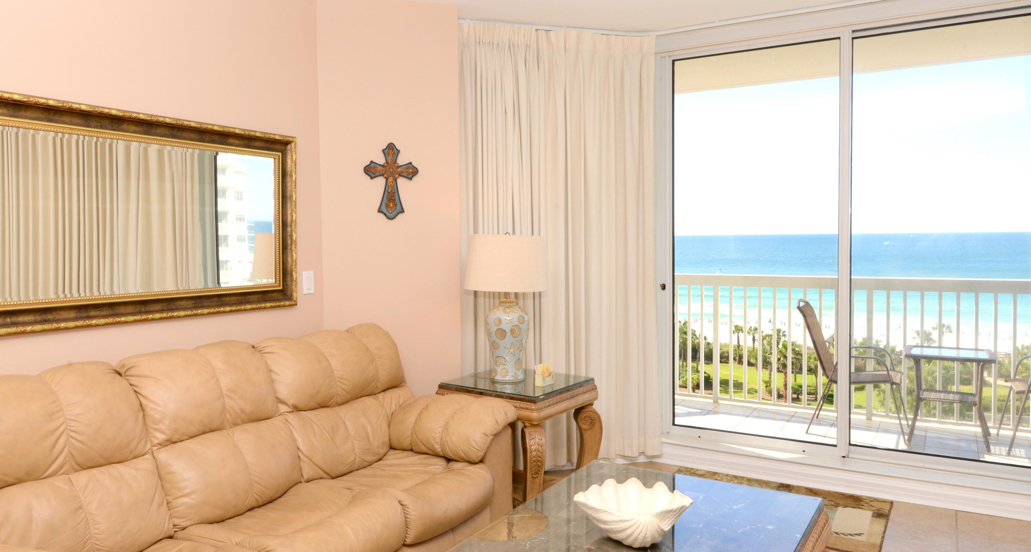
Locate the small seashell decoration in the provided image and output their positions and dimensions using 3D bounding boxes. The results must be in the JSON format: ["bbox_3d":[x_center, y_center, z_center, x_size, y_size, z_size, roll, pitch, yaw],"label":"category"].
[{"bbox_3d":[0.372,0.735,2.187,0.345,0.145,0.235,-1,3,-9],"label":"small seashell decoration"}]

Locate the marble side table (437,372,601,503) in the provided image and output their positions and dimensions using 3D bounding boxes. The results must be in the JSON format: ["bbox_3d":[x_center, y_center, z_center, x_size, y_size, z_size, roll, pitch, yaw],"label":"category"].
[{"bbox_3d":[0.019,0.873,3.539,0.644,0.681,0.598,1,4,36],"label":"marble side table"}]

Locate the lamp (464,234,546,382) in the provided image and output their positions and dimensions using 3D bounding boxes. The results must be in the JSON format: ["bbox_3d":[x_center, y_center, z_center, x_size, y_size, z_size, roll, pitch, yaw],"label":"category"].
[{"bbox_3d":[-0.045,0.157,3.521,0.419,0.753,0.419,-1,3,-1],"label":"lamp"}]

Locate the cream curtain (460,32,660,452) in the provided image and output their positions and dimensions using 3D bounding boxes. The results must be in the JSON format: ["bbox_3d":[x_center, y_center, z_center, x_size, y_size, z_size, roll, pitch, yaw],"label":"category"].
[{"bbox_3d":[0.266,-0.160,3.963,1.217,2.460,0.170,-1,3,-16],"label":"cream curtain"}]

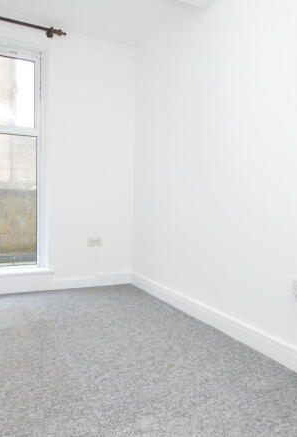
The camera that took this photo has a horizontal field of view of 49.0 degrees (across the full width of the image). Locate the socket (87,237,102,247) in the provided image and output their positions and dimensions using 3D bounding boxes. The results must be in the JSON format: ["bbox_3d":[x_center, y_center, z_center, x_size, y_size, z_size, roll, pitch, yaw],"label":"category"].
[{"bbox_3d":[-0.529,0.235,3.214,0.147,0.088,0.036,0,3,-24],"label":"socket"}]

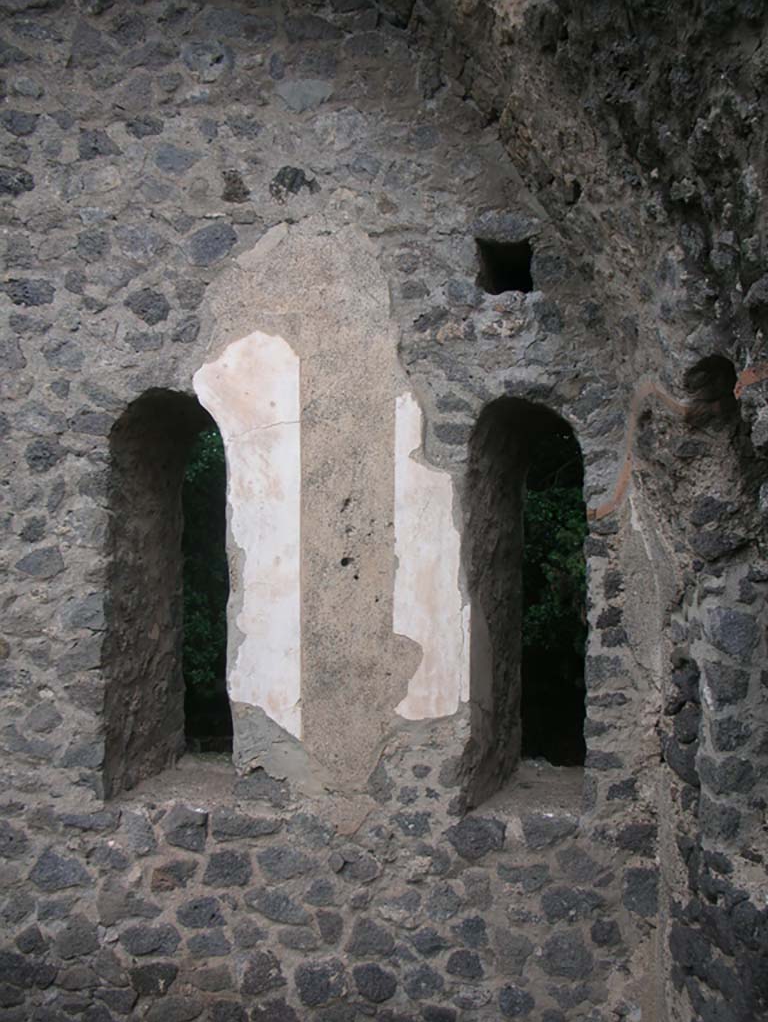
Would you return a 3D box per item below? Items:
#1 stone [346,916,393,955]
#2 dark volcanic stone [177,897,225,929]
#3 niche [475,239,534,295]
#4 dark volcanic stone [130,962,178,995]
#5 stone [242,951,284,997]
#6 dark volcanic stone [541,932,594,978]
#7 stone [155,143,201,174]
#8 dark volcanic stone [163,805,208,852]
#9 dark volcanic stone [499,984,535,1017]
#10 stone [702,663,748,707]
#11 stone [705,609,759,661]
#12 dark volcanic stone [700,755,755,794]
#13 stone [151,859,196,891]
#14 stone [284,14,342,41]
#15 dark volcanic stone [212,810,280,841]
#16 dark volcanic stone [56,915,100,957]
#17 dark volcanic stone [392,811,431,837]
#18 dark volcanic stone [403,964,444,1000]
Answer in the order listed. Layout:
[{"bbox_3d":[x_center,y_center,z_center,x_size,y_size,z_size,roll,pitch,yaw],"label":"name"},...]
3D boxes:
[{"bbox_3d":[-0.046,1.442,3.508,0.161,0.125,0.107,0,-3,0],"label":"stone"},{"bbox_3d":[-0.713,1.559,4.020,0.179,0.128,0.115,0,-2,0],"label":"dark volcanic stone"},{"bbox_3d":[0.408,-0.803,3.538,0.191,0.195,0.220,0,-4,3],"label":"niche"},{"bbox_3d":[-0.777,1.580,3.498,0.164,0.112,0.102,0,-3,0],"label":"dark volcanic stone"},{"bbox_3d":[-0.471,1.792,4.013,0.164,0.166,0.124,0,-2,0],"label":"stone"},{"bbox_3d":[0.644,1.557,3.634,0.184,0.157,0.122,0,-4,0],"label":"dark volcanic stone"},{"bbox_3d":[-0.698,-1.193,3.546,0.158,0.104,0.090,0,-4,3],"label":"stone"},{"bbox_3d":[-0.702,1.123,3.663,0.158,0.158,0.114,0,-4,0],"label":"dark volcanic stone"},{"bbox_3d":[0.437,1.611,3.435,0.115,0.106,0.100,0,-3,0],"label":"dark volcanic stone"},{"bbox_3d":[1.208,0.614,3.662,0.156,0.158,0.118,-1,-3,20],"label":"stone"},{"bbox_3d":[1.131,0.405,3.369,0.175,0.164,0.120,-1,-5,20],"label":"stone"},{"bbox_3d":[1.010,0.767,3.031,0.157,0.114,0.110,-2,-4,28],"label":"dark volcanic stone"},{"bbox_3d":[-0.691,1.208,3.457,0.155,0.101,0.100,0,-3,0],"label":"stone"},{"bbox_3d":[-0.264,-1.813,3.882,0.211,0.102,0.106,0,-4,0],"label":"stone"},{"bbox_3d":[-0.444,1.024,3.405,0.223,0.102,0.110,0,-4,3],"label":"dark volcanic stone"},{"bbox_3d":[-0.995,1.383,3.408,0.139,0.140,0.100,0,-4,3],"label":"dark volcanic stone"},{"bbox_3d":[0.093,1.064,3.514,0.128,0.087,0.080,0,-3,0],"label":"dark volcanic stone"},{"bbox_3d":[0.128,1.503,3.341,0.134,0.112,0.100,0,-4,3],"label":"dark volcanic stone"}]

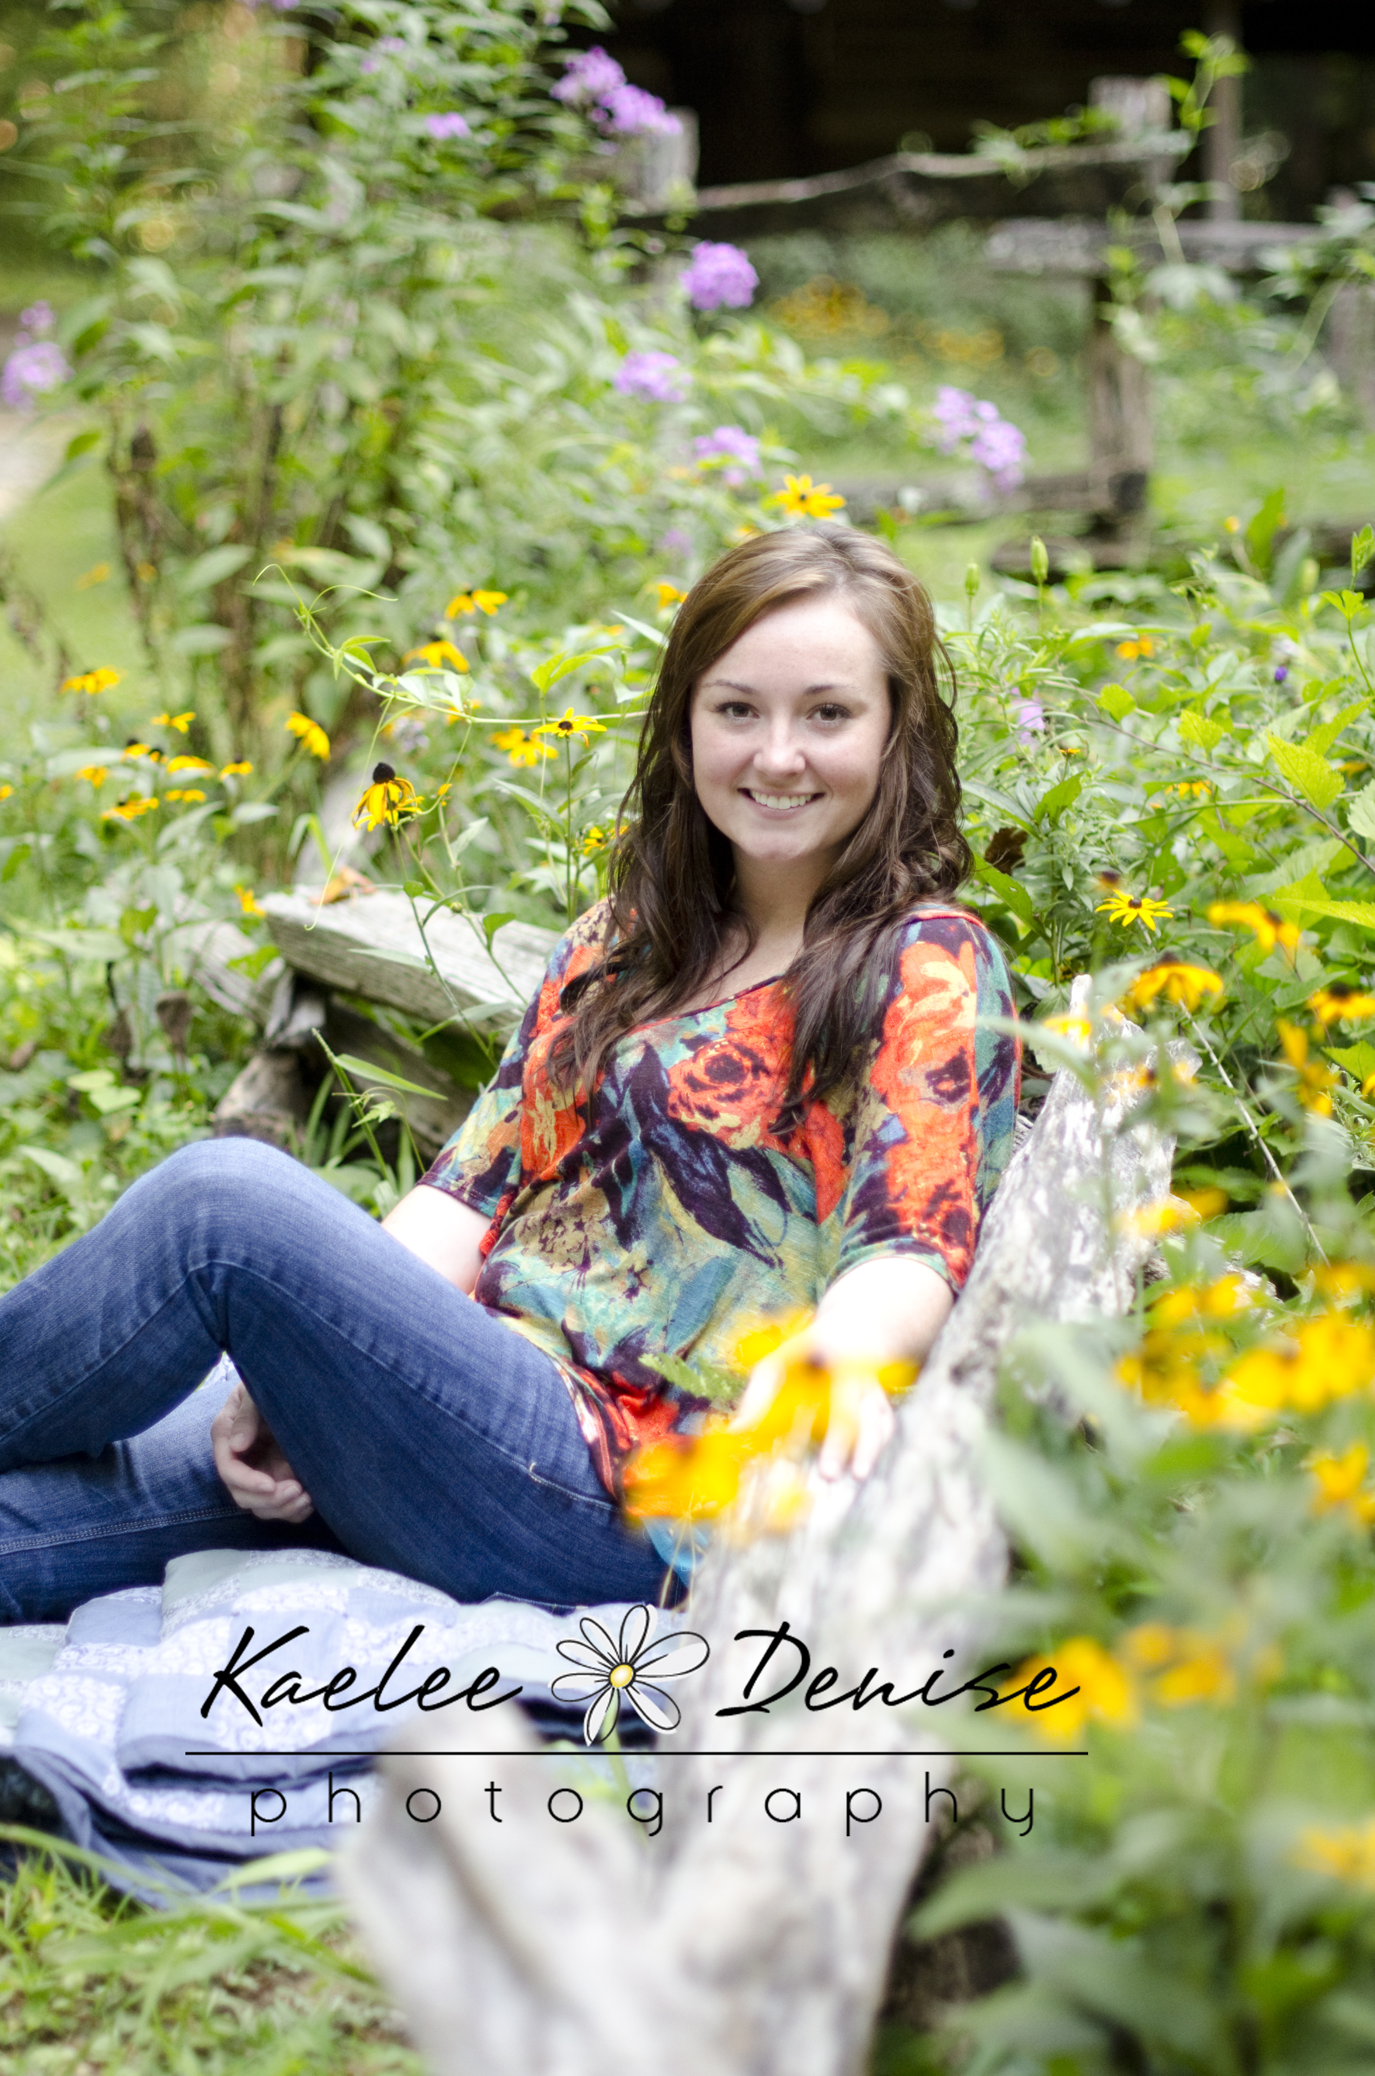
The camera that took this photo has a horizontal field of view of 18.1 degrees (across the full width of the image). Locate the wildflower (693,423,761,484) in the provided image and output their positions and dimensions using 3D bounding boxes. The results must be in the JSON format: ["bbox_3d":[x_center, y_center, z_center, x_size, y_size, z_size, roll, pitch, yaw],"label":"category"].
[{"bbox_3d":[0.044,-0.642,4.750,0.076,0.066,0.074,0,13,0],"label":"wildflower"}]

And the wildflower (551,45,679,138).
[{"bbox_3d":[-0.084,-1.119,5.100,0.148,0.105,0.100,0,13,0],"label":"wildflower"}]

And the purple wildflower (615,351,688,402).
[{"bbox_3d":[-0.043,-0.750,4.900,0.080,0.057,0.075,0,13,0],"label":"purple wildflower"}]

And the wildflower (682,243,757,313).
[{"bbox_3d":[0.036,-0.872,4.950,0.084,0.077,0.080,0,13,0],"label":"wildflower"}]

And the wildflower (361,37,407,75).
[{"bbox_3d":[-0.331,-1.070,4.700,0.052,0.045,0.050,-1,13,-4],"label":"wildflower"}]

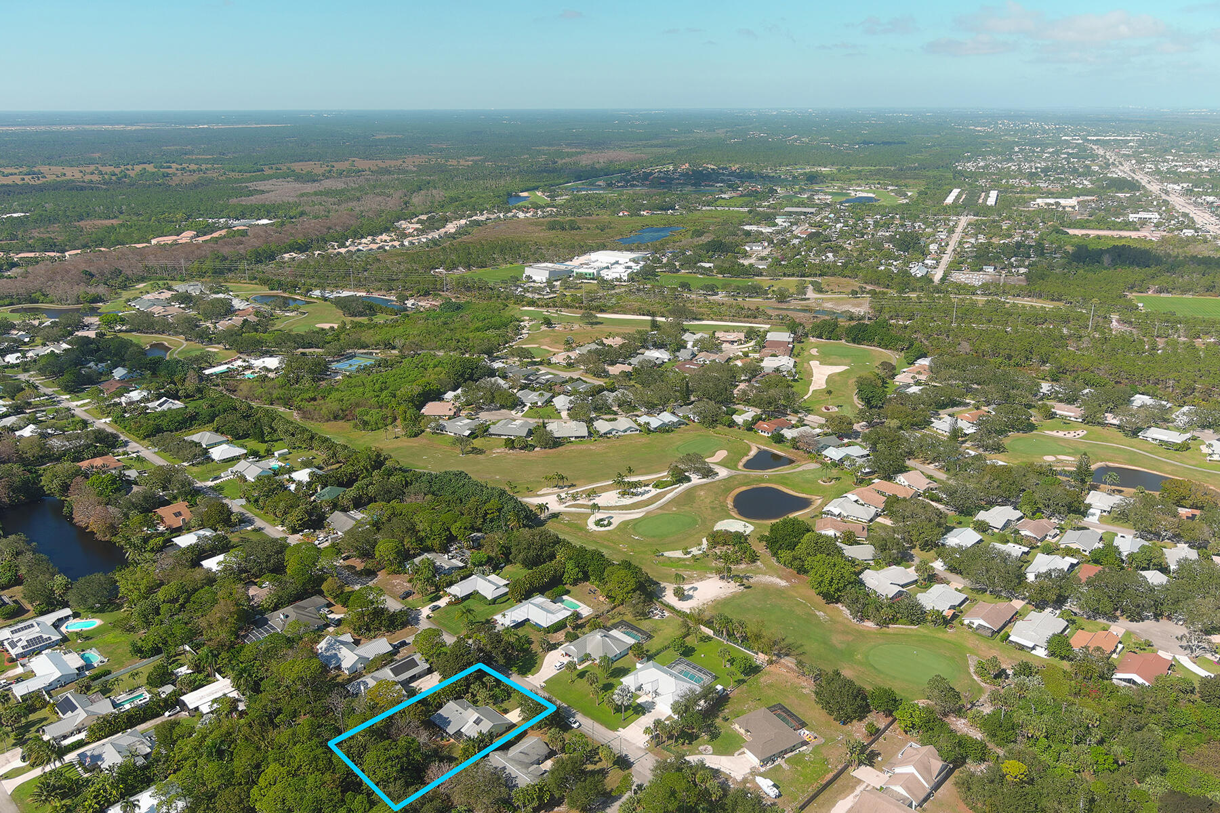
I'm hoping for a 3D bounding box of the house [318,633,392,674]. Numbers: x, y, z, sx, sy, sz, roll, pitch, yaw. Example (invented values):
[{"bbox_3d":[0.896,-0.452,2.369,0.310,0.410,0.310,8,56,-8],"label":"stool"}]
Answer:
[{"bbox_3d":[-91.630,86.370,347.990,20.780,4.950,22.260,16,24,42],"label":"house"}]

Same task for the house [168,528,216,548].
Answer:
[{"bbox_3d":[-184.660,58.850,437.950,12.860,4.550,16.430,16,23,42],"label":"house"}]

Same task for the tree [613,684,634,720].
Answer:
[{"bbox_3d":[4.280,93.950,310.130,6.530,12.470,6.530,0,17,0],"label":"tree"}]

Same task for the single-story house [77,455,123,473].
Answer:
[{"bbox_3d":[-273.520,31.010,527.600,19.490,4.950,18.210,16,24,42],"label":"single-story house"}]

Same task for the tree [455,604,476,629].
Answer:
[{"bbox_3d":[-53.530,78.840,364.230,7.520,9.500,7.520,0,17,0],"label":"tree"}]

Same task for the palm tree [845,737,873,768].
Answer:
[{"bbox_3d":[72.960,102.150,289.160,7.320,8.910,7.320,0,17,0],"label":"palm tree"}]

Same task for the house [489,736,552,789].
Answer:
[{"bbox_3d":[-24.030,104.970,287.580,23.750,4.950,20.780,16,24,42],"label":"house"}]

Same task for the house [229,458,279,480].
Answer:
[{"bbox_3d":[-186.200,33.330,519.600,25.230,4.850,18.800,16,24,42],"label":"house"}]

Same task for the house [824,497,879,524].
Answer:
[{"bbox_3d":[114.630,49.470,465.170,22.920,4.850,17.340,12,21,35],"label":"house"}]

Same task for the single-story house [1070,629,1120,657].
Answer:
[{"bbox_3d":[172.660,84.710,351.460,13.160,4.750,18.900,14,22,39],"label":"single-story house"}]

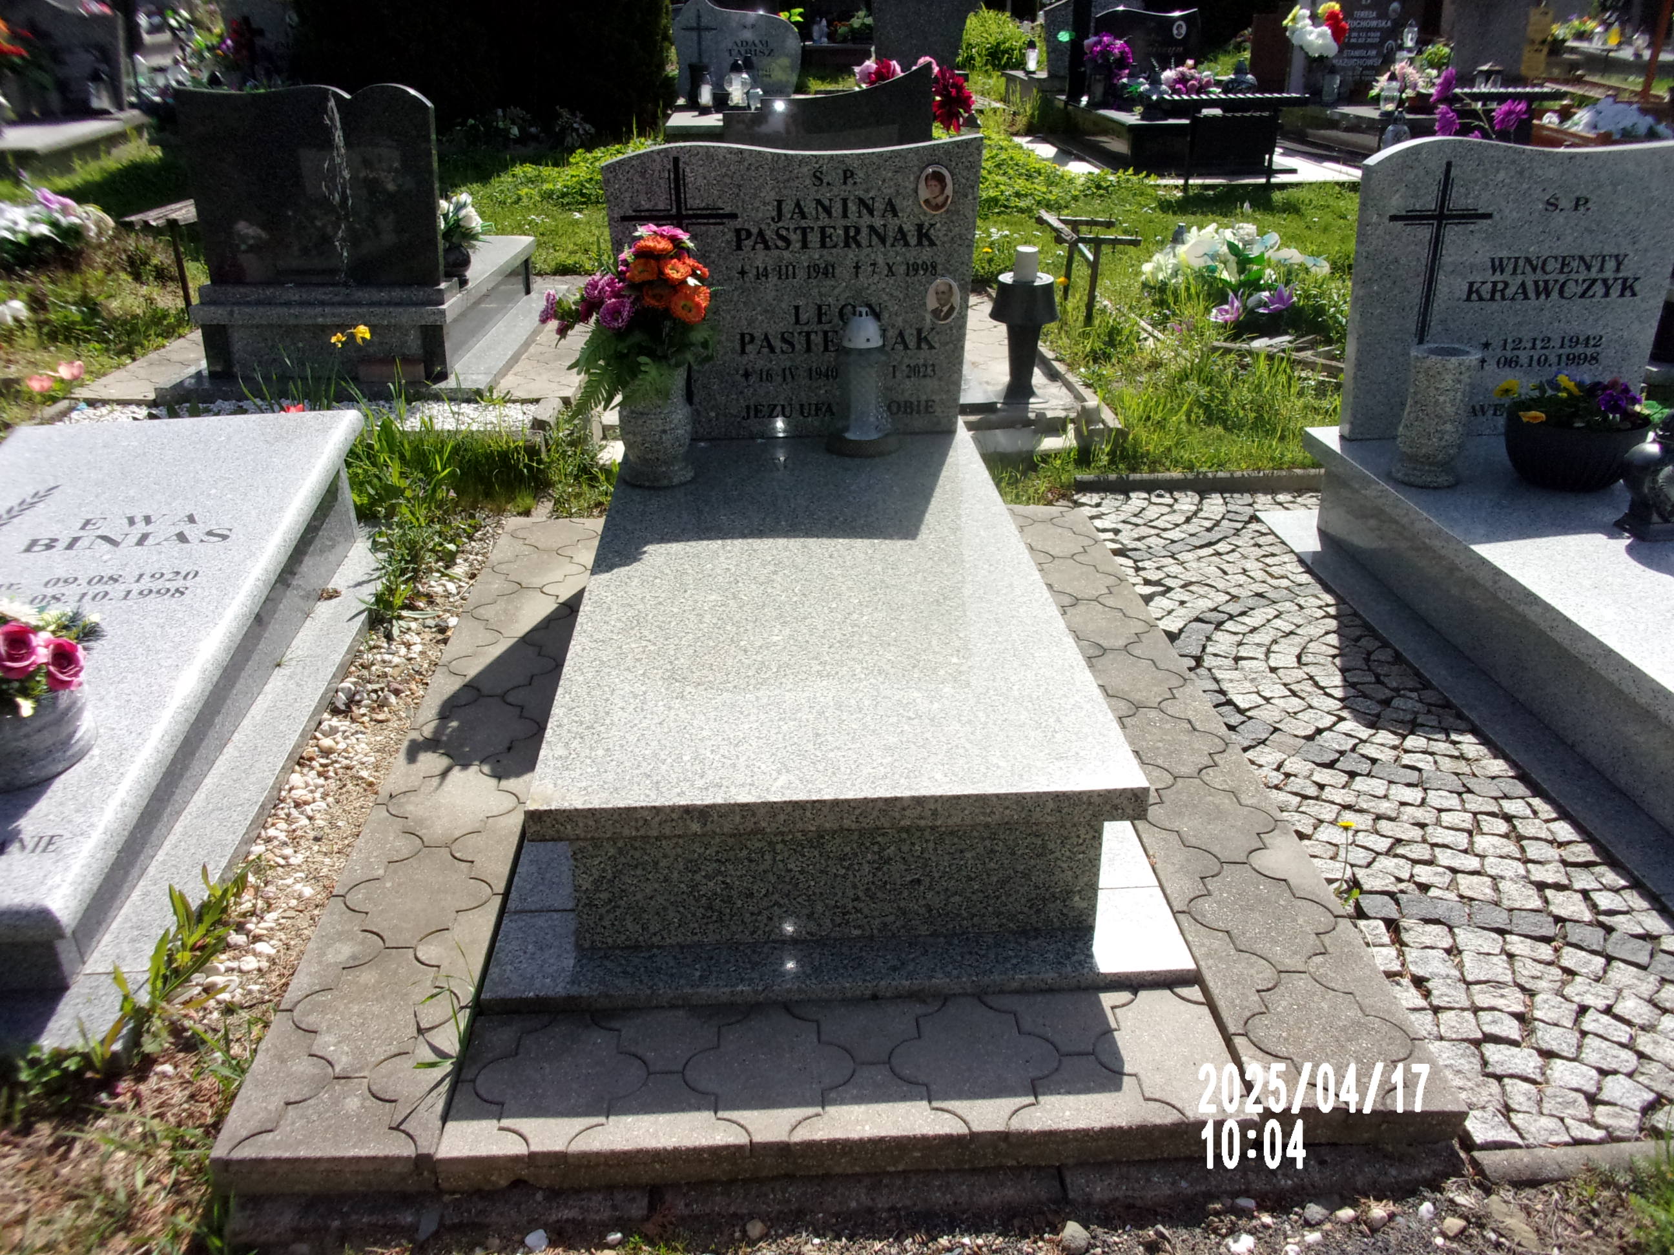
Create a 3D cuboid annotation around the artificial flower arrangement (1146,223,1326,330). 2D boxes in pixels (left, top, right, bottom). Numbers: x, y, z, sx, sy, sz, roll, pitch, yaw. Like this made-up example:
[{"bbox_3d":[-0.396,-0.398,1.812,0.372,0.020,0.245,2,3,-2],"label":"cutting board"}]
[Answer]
[{"bbox_3d":[1.738,-1.536,5.900,0.760,0.360,0.480,-2,23,-3],"label":"artificial flower arrangement"}]

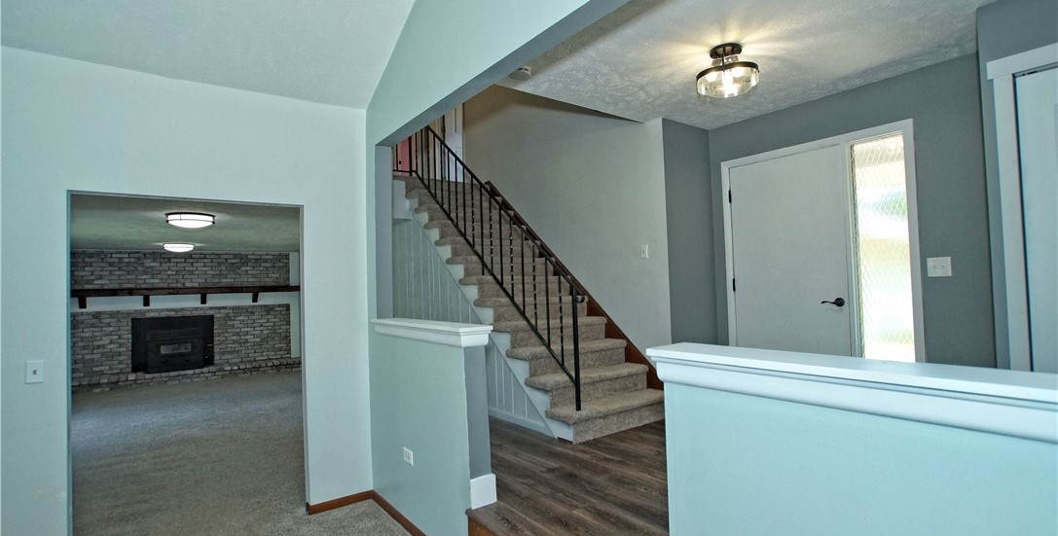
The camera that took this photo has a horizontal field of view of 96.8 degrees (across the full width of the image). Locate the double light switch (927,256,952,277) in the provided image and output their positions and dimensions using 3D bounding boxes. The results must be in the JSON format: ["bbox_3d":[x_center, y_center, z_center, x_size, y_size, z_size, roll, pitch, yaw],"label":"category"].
[{"bbox_3d":[2.661,-0.004,3.045,0.012,0.121,0.118,-1,-2,-39],"label":"double light switch"}]

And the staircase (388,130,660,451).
[{"bbox_3d":[-0.151,-0.247,4.763,1.050,3.120,2.760,-1,-2,-37],"label":"staircase"}]

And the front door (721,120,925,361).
[{"bbox_3d":[2.201,0.104,3.659,0.090,2.150,1.380,-1,-2,-39],"label":"front door"}]

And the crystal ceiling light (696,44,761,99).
[{"bbox_3d":[1.163,-1.173,2.759,0.332,0.222,0.332,-1,-2,-39],"label":"crystal ceiling light"}]

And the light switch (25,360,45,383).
[{"bbox_3d":[-2.712,0.575,2.580,0.072,0.119,0.012,-1,-2,-35],"label":"light switch"}]

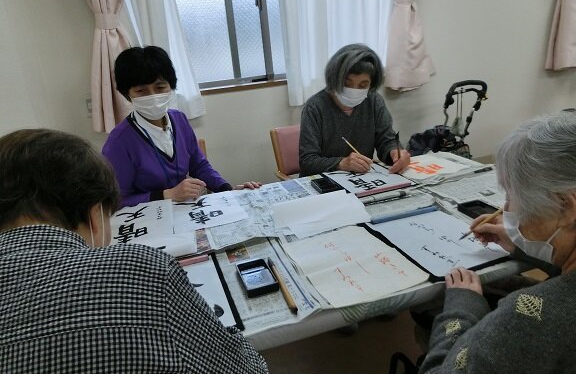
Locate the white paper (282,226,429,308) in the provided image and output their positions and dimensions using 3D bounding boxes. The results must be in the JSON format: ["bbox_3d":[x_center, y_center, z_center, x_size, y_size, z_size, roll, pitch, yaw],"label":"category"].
[{"bbox_3d":[0.161,0.187,1.079,0.245,0.010,0.333,-10,20,-16],"label":"white paper"}]

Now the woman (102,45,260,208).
[{"bbox_3d":[-0.431,0.091,1.701,0.580,1.240,0.650,-11,20,-17],"label":"woman"}]

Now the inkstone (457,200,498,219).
[{"bbox_3d":[0.593,0.080,1.249,0.082,0.022,0.136,-11,20,-18],"label":"inkstone"}]

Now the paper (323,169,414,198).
[{"bbox_3d":[0.314,-0.039,1.708,0.243,0.008,0.333,-10,19,-14],"label":"paper"}]

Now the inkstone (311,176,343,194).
[{"bbox_3d":[0.147,-0.011,1.634,0.080,0.022,0.138,-10,19,-15],"label":"inkstone"}]

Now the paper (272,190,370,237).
[{"bbox_3d":[0.094,0.081,1.398,0.265,0.010,0.320,-9,19,-13],"label":"paper"}]

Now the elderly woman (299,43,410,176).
[{"bbox_3d":[0.298,-0.004,1.859,0.480,1.180,0.650,-8,19,-10],"label":"elderly woman"}]

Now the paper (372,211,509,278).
[{"bbox_3d":[0.412,0.142,1.155,0.243,0.008,0.333,-10,19,-14],"label":"paper"}]

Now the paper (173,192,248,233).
[{"bbox_3d":[-0.295,0.080,1.502,0.243,0.008,0.310,-10,20,-16],"label":"paper"}]

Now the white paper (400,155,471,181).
[{"bbox_3d":[0.581,-0.096,1.787,0.250,0.010,0.280,-11,20,-17],"label":"white paper"}]

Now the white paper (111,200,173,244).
[{"bbox_3d":[-0.525,0.117,1.451,0.243,0.008,0.333,-10,19,-15],"label":"white paper"}]

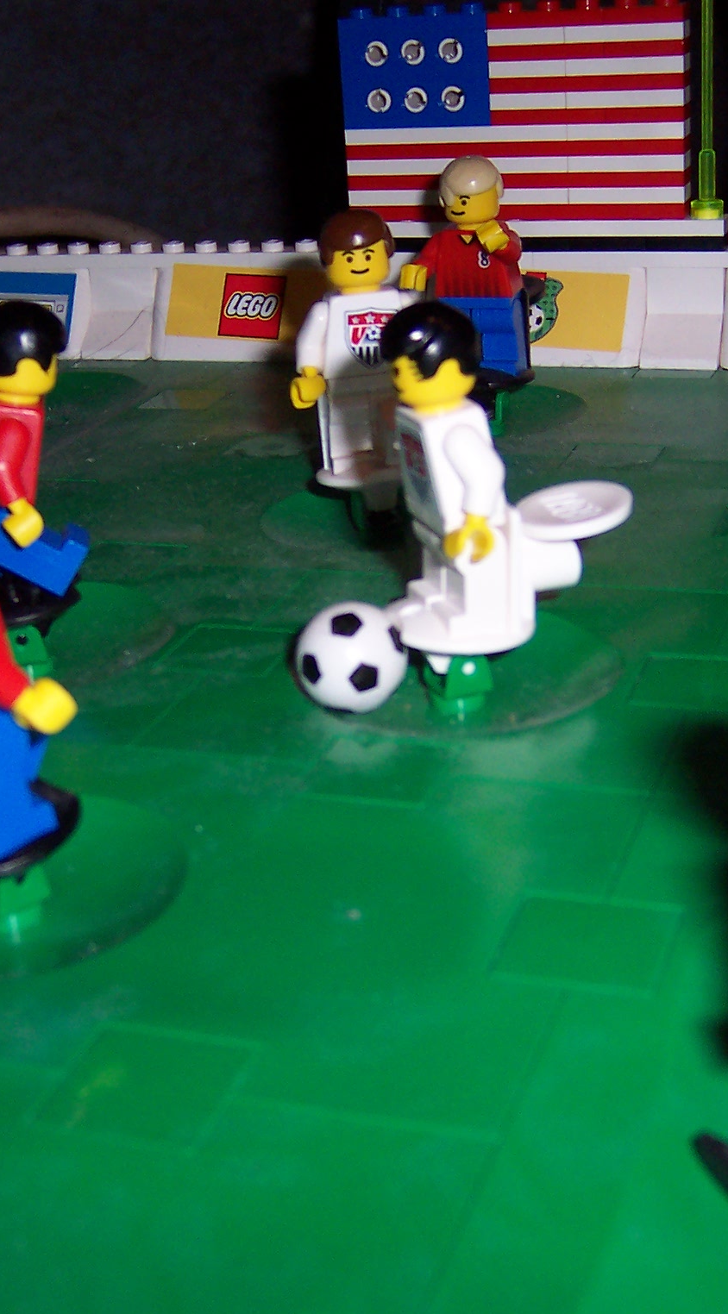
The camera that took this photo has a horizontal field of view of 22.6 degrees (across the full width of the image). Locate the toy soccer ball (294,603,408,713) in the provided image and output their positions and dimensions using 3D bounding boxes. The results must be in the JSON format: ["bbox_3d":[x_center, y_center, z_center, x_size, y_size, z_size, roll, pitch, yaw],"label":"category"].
[{"bbox_3d":[-0.001,0.000,0.228,0.014,0.014,0.014,-3,22,1],"label":"toy soccer ball"}]

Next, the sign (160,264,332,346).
[{"bbox_3d":[-0.024,-0.078,0.401,0.040,0.016,0.003,4,-1,19],"label":"sign"}]

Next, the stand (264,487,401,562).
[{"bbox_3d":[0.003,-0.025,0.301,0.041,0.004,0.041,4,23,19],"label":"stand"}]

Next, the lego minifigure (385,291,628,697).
[{"bbox_3d":[0.017,-0.020,0.228,0.032,0.050,0.026,-12,13,-9],"label":"lego minifigure"}]

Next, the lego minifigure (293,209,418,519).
[{"bbox_3d":[0.000,-0.049,0.300,0.027,0.048,0.018,-8,17,-10],"label":"lego minifigure"}]

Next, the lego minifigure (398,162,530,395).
[{"bbox_3d":[0.021,-0.075,0.355,0.026,0.044,0.017,3,22,23],"label":"lego minifigure"}]

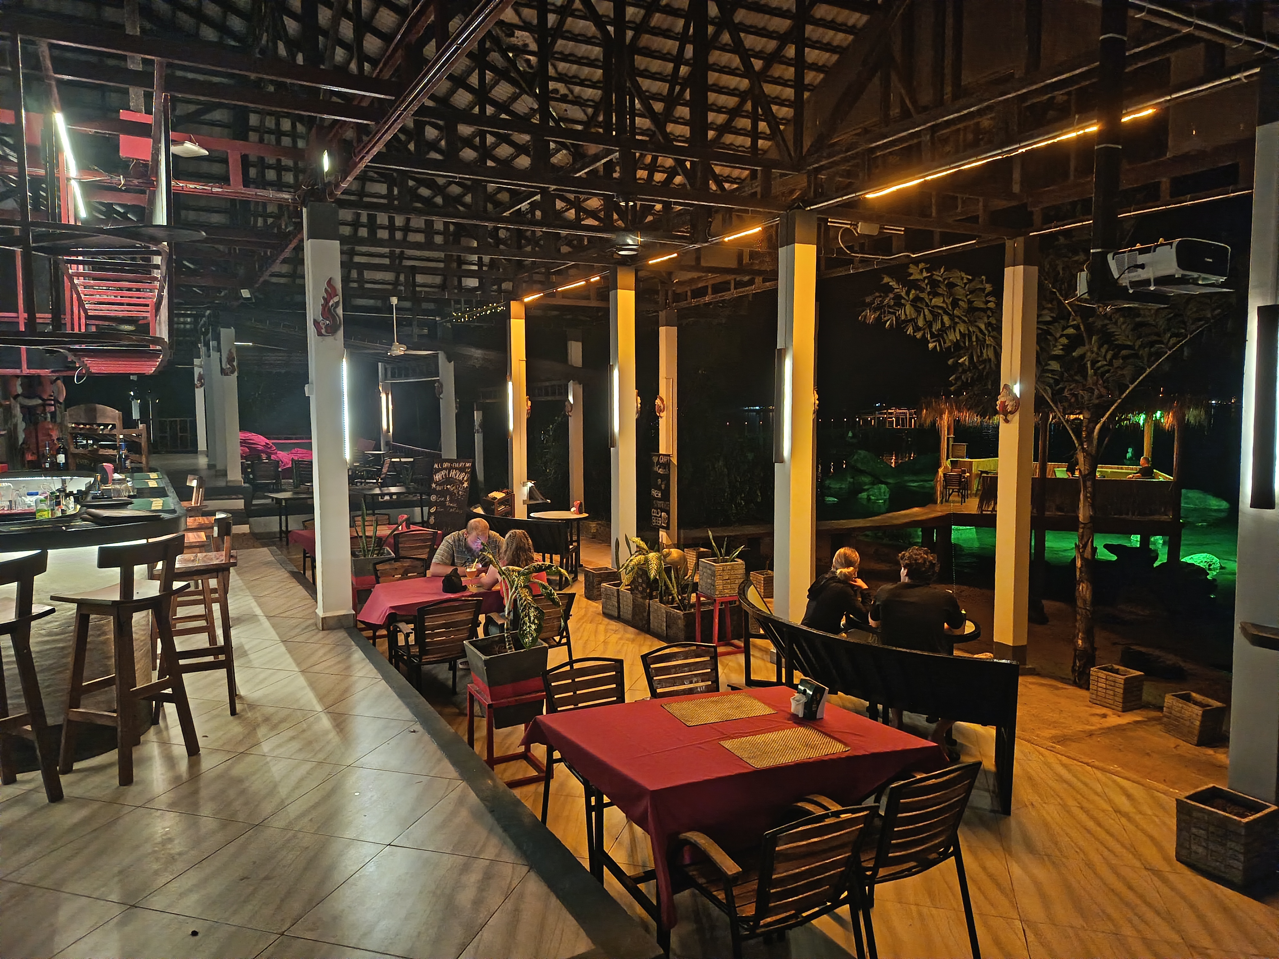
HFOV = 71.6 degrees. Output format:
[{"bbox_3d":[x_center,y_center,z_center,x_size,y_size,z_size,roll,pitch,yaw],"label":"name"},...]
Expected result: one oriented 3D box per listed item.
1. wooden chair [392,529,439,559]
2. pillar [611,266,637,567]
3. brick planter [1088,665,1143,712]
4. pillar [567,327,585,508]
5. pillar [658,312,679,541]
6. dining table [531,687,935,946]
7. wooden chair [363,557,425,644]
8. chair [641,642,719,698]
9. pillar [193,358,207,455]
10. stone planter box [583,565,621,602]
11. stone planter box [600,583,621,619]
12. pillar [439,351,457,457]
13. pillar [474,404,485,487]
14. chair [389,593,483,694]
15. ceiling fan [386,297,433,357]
[{"bbox_3d":[-2.416,0.908,9.381,0.550,0.840,0.580,-3,5,-27],"label":"wooden chair"},{"bbox_3d":[-0.170,-0.510,9.790,0.210,3.620,0.210,-3,5,-29],"label":"pillar"},{"bbox_3d":[3.782,1.651,7.025,0.260,0.275,0.265,-3,5,-26],"label":"brick planter"},{"bbox_3d":[-1.084,-0.854,15.280,0.200,3.420,0.200,-3,5,-28],"label":"pillar"},{"bbox_3d":[0.482,-0.774,14.033,0.215,3.750,0.215,-3,5,-29],"label":"pillar"},{"bbox_3d":[0.378,1.424,3.761,1.290,0.740,0.880,-2,5,-23],"label":"dining table"},{"bbox_3d":[-1.825,1.080,7.188,0.550,0.840,0.580,-4,6,-36],"label":"wooden chair"},{"bbox_3d":[0.333,1.320,4.453,0.530,0.860,0.560,-3,5,-24],"label":"chair"},{"bbox_3d":[-11.784,-1.921,23.813,0.240,2.640,0.240,-3,5,-27],"label":"pillar"},{"bbox_3d":[-0.431,1.151,9.864,0.310,0.300,0.310,-3,5,-30],"label":"stone planter box"},{"bbox_3d":[-0.160,1.227,8.878,0.310,0.300,0.310,-3,5,-29],"label":"stone planter box"},{"bbox_3d":[-3.276,-1.118,15.208,0.210,3.240,0.210,-3,5,-28],"label":"pillar"},{"bbox_3d":[-4.605,-0.920,25.305,0.230,2.360,0.230,-3,5,-27],"label":"pillar"},{"bbox_3d":[-1.394,1.170,6.032,0.550,0.840,0.580,-4,6,-36],"label":"chair"},{"bbox_3d":[-3.712,-2.337,13.556,1.250,0.940,1.250,-3,5,-28],"label":"ceiling fan"}]

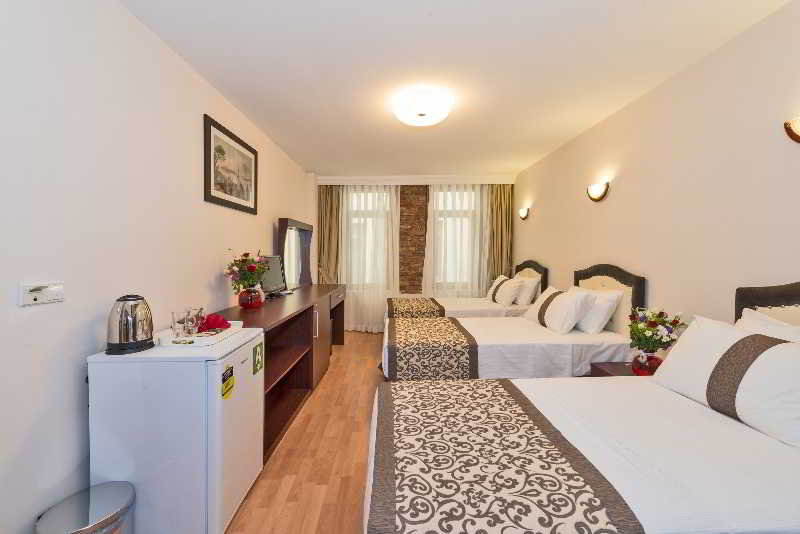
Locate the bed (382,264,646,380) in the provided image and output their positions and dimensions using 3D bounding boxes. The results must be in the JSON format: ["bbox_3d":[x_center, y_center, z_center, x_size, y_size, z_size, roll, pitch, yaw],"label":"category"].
[{"bbox_3d":[0.892,0.569,2.900,2.080,1.190,1.020,0,2,0],"label":"bed"}]

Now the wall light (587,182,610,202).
[{"bbox_3d":[1.861,-0.694,2.960,0.120,0.175,0.270,0,2,0],"label":"wall light"}]

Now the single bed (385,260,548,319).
[{"bbox_3d":[0.874,0.507,4.440,2.090,1.190,1.130,0,2,0],"label":"single bed"}]

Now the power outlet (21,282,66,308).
[{"bbox_3d":[-1.380,0.099,1.200,0.022,0.082,0.145,0,2,0],"label":"power outlet"}]

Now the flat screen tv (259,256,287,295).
[{"bbox_3d":[-1.265,0.105,3.100,0.140,0.400,0.400,1,2,21],"label":"flat screen tv"}]

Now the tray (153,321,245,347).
[{"bbox_3d":[-1.074,0.366,1.710,0.280,0.045,0.350,0,2,0],"label":"tray"}]

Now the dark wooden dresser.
[{"bbox_3d":[-1.111,0.732,3.250,0.560,0.835,2.760,0,2,0],"label":"dark wooden dresser"}]

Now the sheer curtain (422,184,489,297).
[{"bbox_3d":[0.913,-0.140,5.120,1.090,2.430,0.120,0,2,0],"label":"sheer curtain"}]

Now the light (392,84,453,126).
[{"bbox_3d":[0.170,-1.274,2.470,0.470,0.150,0.470,0,2,0],"label":"light"}]

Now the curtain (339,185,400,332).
[{"bbox_3d":[-0.502,-0.140,5.120,1.030,2.430,0.120,0,2,0],"label":"curtain"}]

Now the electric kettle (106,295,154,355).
[{"bbox_3d":[-1.292,0.270,1.505,0.180,0.260,0.210,-1,2,-27],"label":"electric kettle"}]

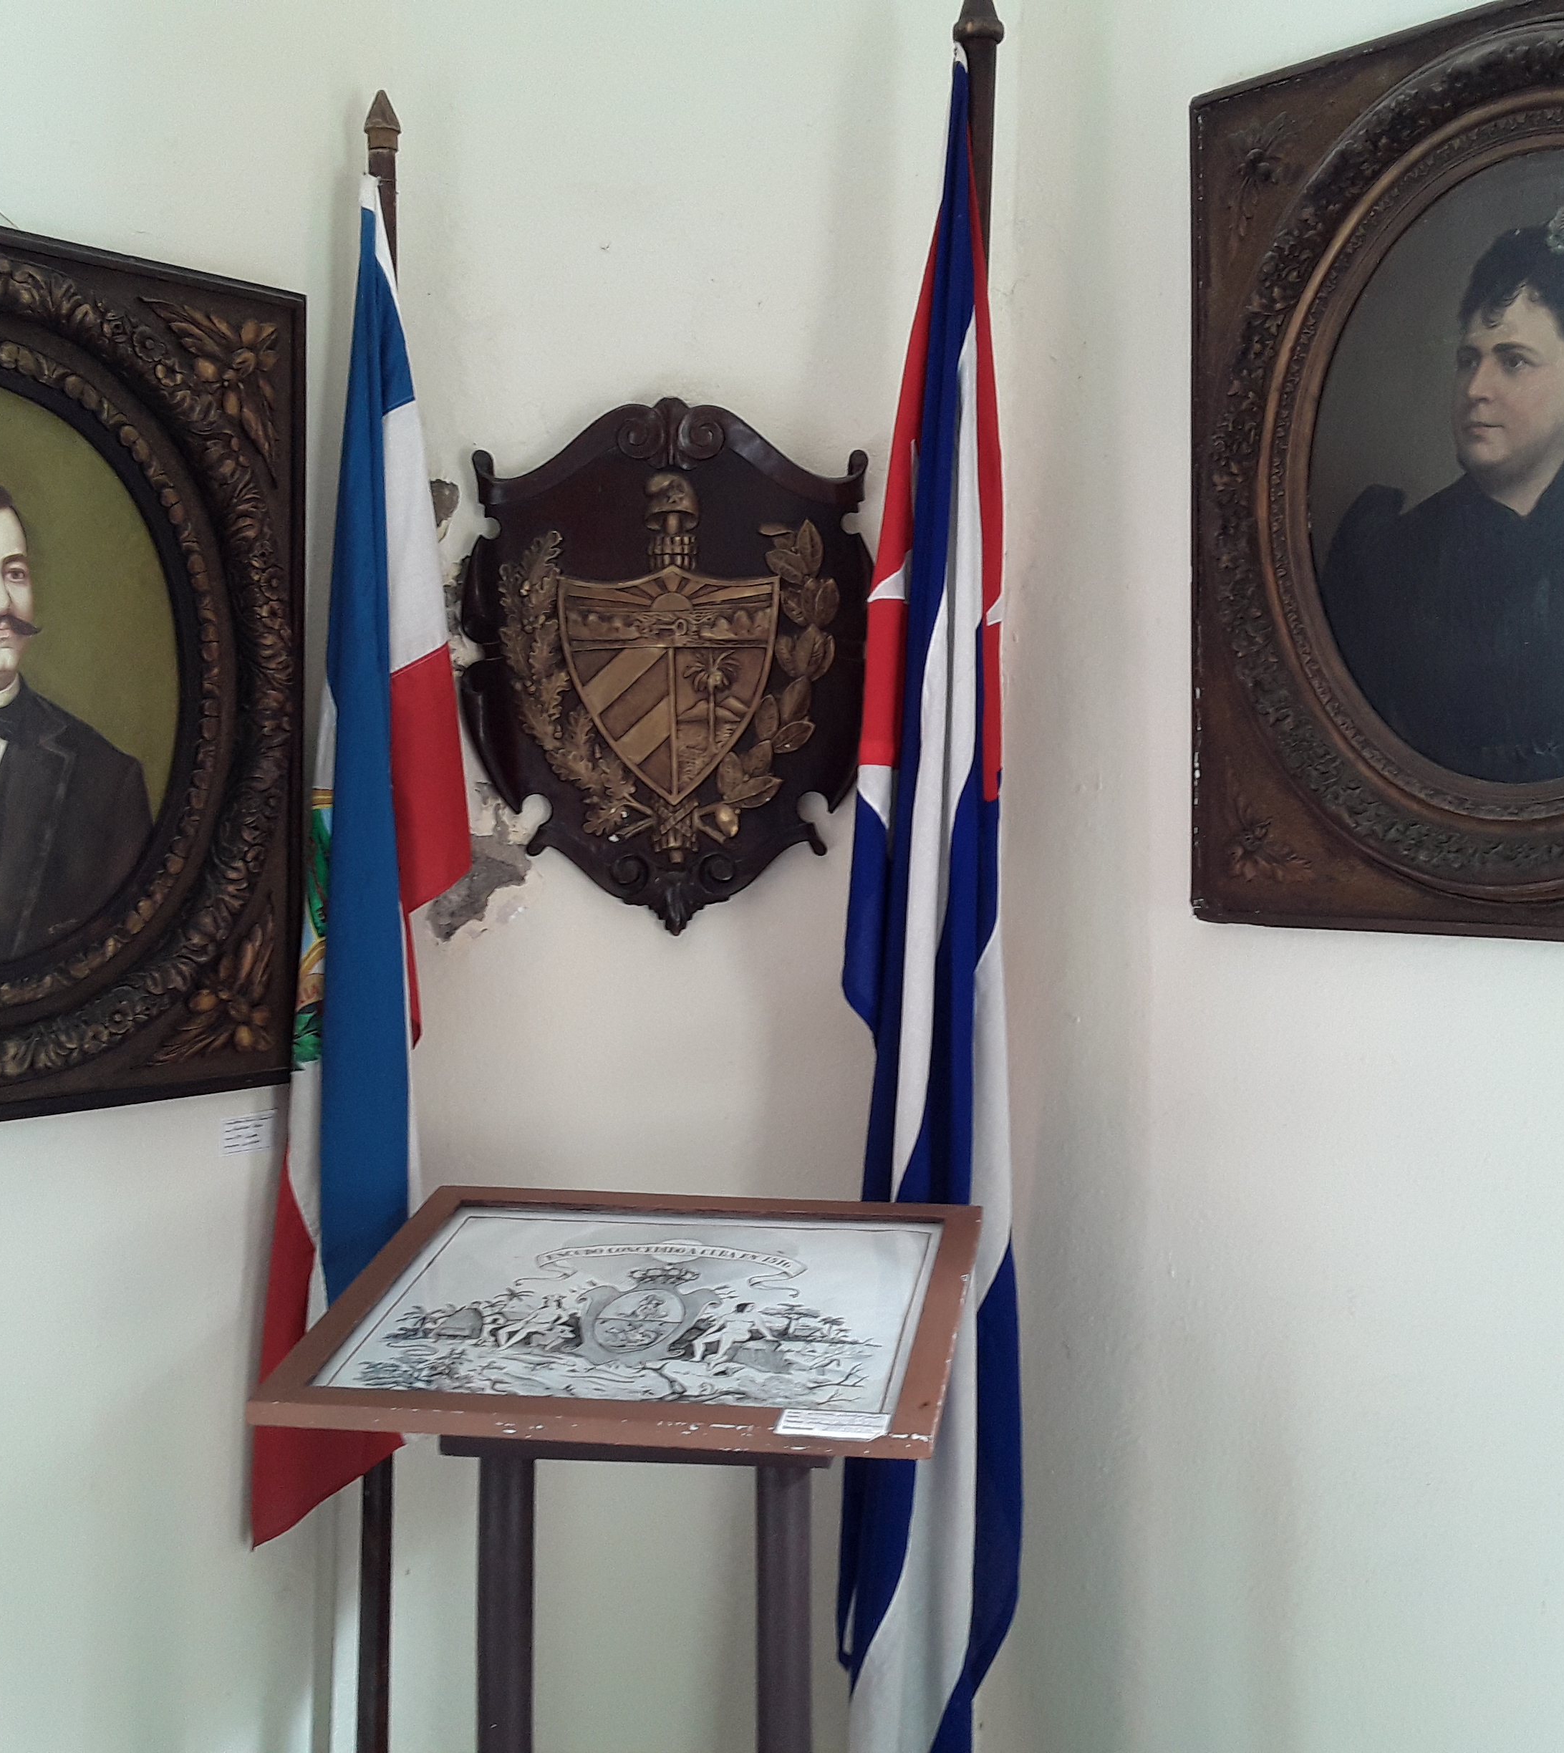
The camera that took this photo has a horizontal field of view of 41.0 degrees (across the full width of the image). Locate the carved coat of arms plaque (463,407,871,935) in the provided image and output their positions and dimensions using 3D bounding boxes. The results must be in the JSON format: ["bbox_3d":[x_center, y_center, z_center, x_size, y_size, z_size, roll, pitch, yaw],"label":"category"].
[{"bbox_3d":[-0.130,-0.246,2.450,0.483,0.622,0.075,0,2,0],"label":"carved coat of arms plaque"}]

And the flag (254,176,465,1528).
[{"bbox_3d":[-0.464,-0.018,2.310,0.250,1.510,0.160,0,2,0],"label":"flag"}]

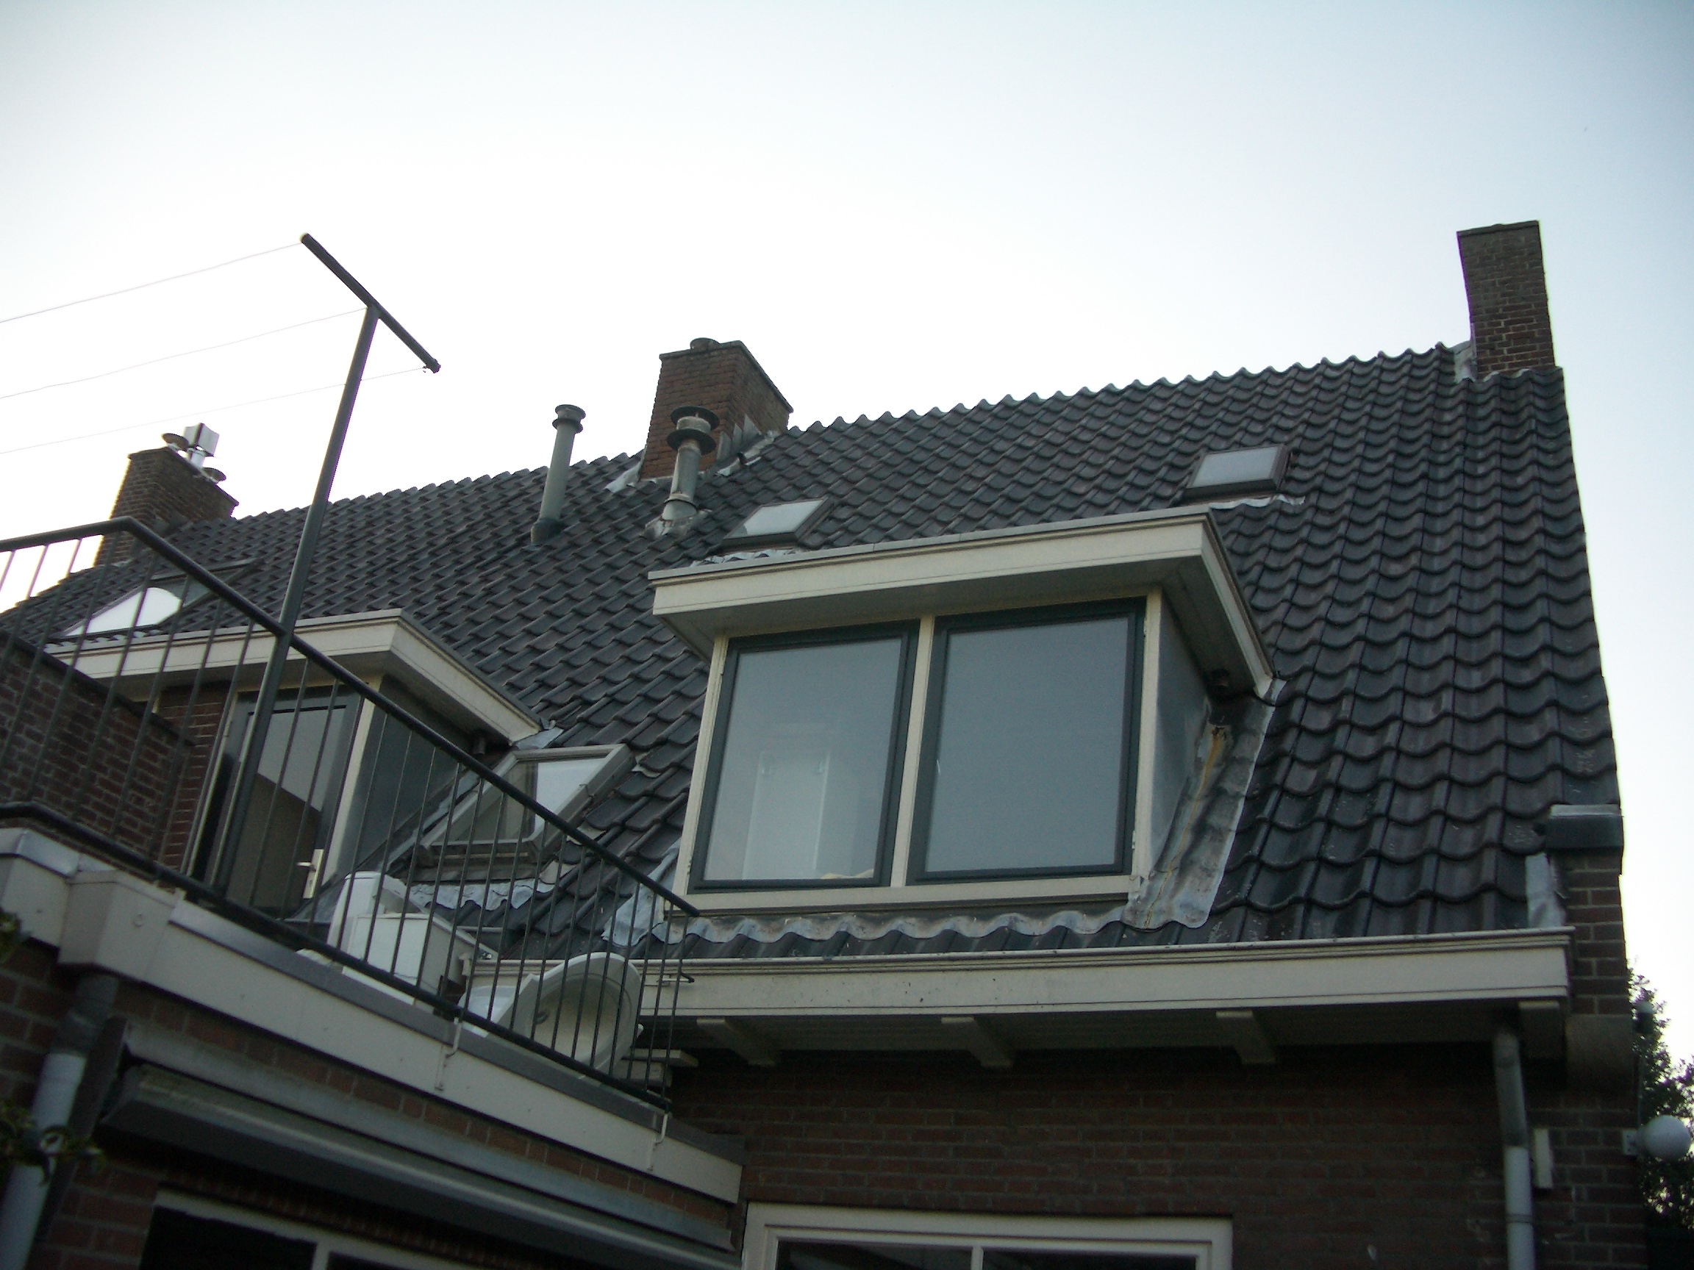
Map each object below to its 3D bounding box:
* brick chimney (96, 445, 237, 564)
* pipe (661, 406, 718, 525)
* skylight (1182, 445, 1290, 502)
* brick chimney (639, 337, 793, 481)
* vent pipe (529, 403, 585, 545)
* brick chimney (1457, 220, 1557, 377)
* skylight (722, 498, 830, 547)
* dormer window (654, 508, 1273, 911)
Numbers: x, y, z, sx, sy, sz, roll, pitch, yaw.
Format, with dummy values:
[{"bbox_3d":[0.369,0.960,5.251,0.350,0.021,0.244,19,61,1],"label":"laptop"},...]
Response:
[{"bbox_3d":[-6.761,-1.028,17.066,0.562,1.293,1.187,-5,-28,22],"label":"brick chimney"},{"bbox_3d":[-1.178,-1.233,12.683,0.350,1.028,0.350,5,-26,2],"label":"pipe"},{"bbox_3d":[2.377,-1.006,10.450,0.562,0.779,0.101,-5,-69,22],"label":"skylight"},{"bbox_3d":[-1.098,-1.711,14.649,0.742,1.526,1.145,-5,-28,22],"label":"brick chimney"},{"bbox_3d":[-2.230,-1.239,13.224,0.238,1.219,0.238,-5,-28,22],"label":"vent pipe"},{"bbox_3d":[4.725,-2.041,12.183,0.546,1.293,1.166,-5,-28,22],"label":"brick chimney"},{"bbox_3d":[-0.482,-0.762,11.659,0.562,0.779,0.101,-5,-69,22],"label":"skylight"},{"bbox_3d":[0.489,0.597,7.059,2.332,1.410,1.516,-5,-28,22],"label":"dormer window"}]

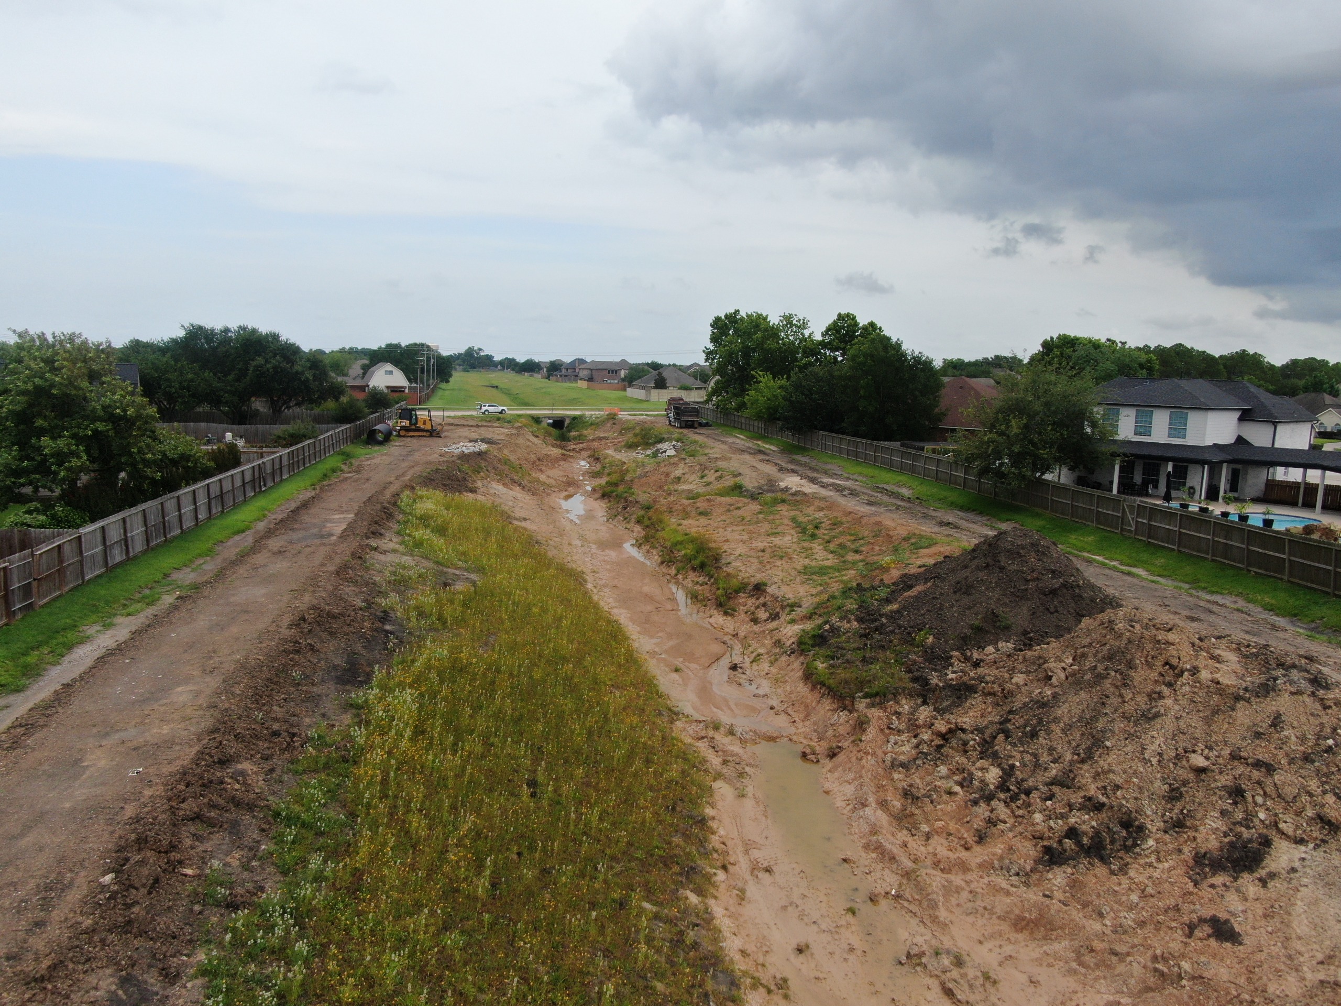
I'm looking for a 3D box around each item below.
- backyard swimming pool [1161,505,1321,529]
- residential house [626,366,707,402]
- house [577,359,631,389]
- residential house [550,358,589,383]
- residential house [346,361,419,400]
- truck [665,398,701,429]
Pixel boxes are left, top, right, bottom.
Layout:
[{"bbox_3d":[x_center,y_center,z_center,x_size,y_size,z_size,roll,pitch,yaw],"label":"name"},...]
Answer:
[{"bbox_3d":[36.588,1.116,59.966,6.200,0.750,10.000,-3,9,-23],"label":"backyard swimming pool"},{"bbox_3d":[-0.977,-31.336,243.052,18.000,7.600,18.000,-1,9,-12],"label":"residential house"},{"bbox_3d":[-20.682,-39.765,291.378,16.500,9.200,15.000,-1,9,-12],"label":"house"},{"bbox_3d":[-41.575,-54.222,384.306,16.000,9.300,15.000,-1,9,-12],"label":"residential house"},{"bbox_3d":[-65.876,-27.672,210.373,15.000,8.300,14.000,-2,9,-20],"label":"residential house"},{"bbox_3d":[1.785,-12.464,132.122,2.600,3.650,8.600,-1,9,-15],"label":"truck"}]

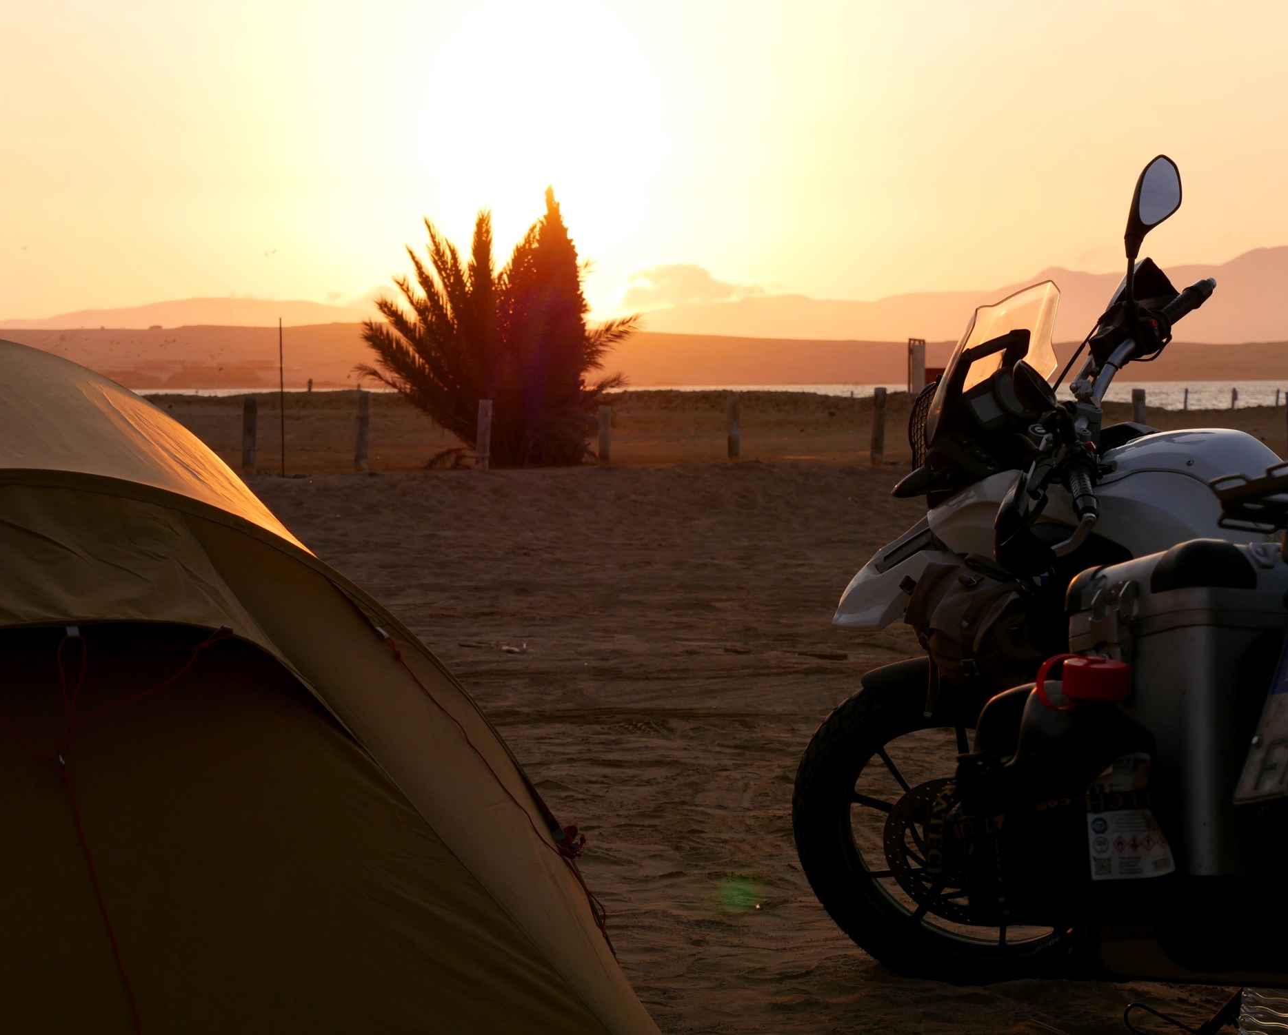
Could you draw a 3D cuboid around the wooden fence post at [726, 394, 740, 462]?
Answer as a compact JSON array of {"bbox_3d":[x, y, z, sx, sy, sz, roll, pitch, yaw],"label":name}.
[{"bbox_3d":[1.248,-1.249,51.500,0.160,0.984,0.160,0,2,0],"label":"wooden fence post"}]

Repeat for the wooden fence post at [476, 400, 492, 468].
[{"bbox_3d":[-2.268,-1.177,52.000,0.188,1.009,0.188,0,2,0],"label":"wooden fence post"}]

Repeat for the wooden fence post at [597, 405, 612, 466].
[{"bbox_3d":[-0.565,-1.173,52.000,0.165,0.864,0.165,0,2,0],"label":"wooden fence post"}]

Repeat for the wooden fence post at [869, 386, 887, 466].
[{"bbox_3d":[3.259,-1.263,51.000,0.177,1.117,0.177,0,2,0],"label":"wooden fence post"}]

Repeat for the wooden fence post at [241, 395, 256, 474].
[{"bbox_3d":[-5.652,-1.196,52.500,0.193,1.127,0.193,0,2,0],"label":"wooden fence post"}]

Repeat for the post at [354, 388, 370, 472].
[{"bbox_3d":[-4.018,-1.220,52.200,0.189,1.151,0.189,0,2,0],"label":"post"}]

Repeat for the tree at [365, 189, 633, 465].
[{"bbox_3d":[-2.173,-2.794,54.000,3.995,4.080,3.669,0,2,0],"label":"tree"}]

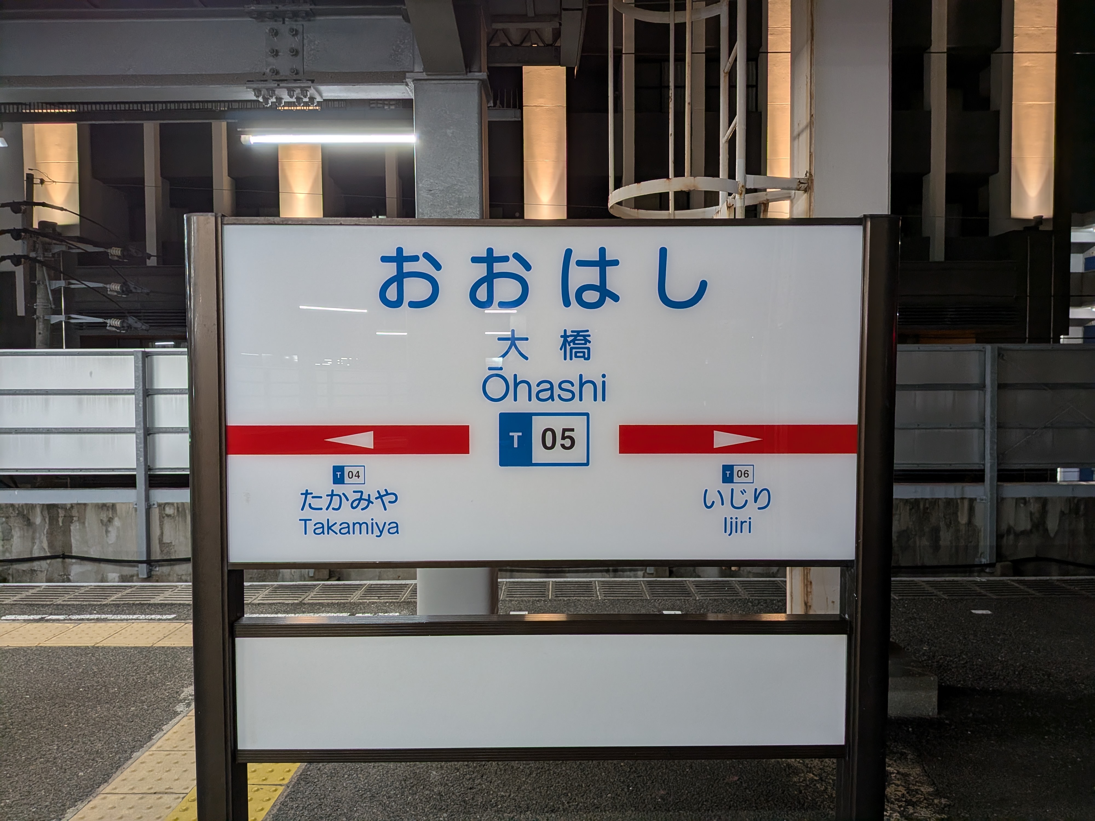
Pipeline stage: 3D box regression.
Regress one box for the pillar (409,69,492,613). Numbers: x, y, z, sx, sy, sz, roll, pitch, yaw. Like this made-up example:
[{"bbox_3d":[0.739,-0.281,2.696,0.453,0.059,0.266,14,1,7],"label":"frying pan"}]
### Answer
[{"bbox_3d":[-0.415,-0.106,3.493,0.330,2.690,0.330,0,2,1],"label":"pillar"}]

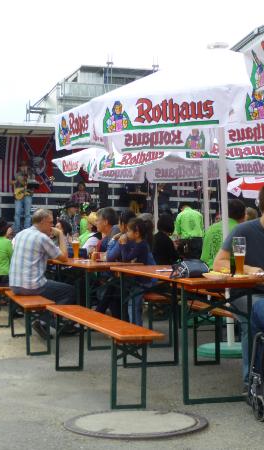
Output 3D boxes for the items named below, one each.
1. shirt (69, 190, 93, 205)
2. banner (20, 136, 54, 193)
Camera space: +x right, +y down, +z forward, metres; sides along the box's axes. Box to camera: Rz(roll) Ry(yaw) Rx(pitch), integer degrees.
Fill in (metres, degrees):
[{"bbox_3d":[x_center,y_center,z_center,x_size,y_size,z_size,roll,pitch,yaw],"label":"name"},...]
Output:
[{"bbox_3d":[-1.286,-0.637,22.500,0.570,0.520,0.300,-1,-1,-11],"label":"shirt"},{"bbox_3d":[-2.527,-1.618,24.100,0.920,1.500,0.050,-1,-1,-6],"label":"banner"}]

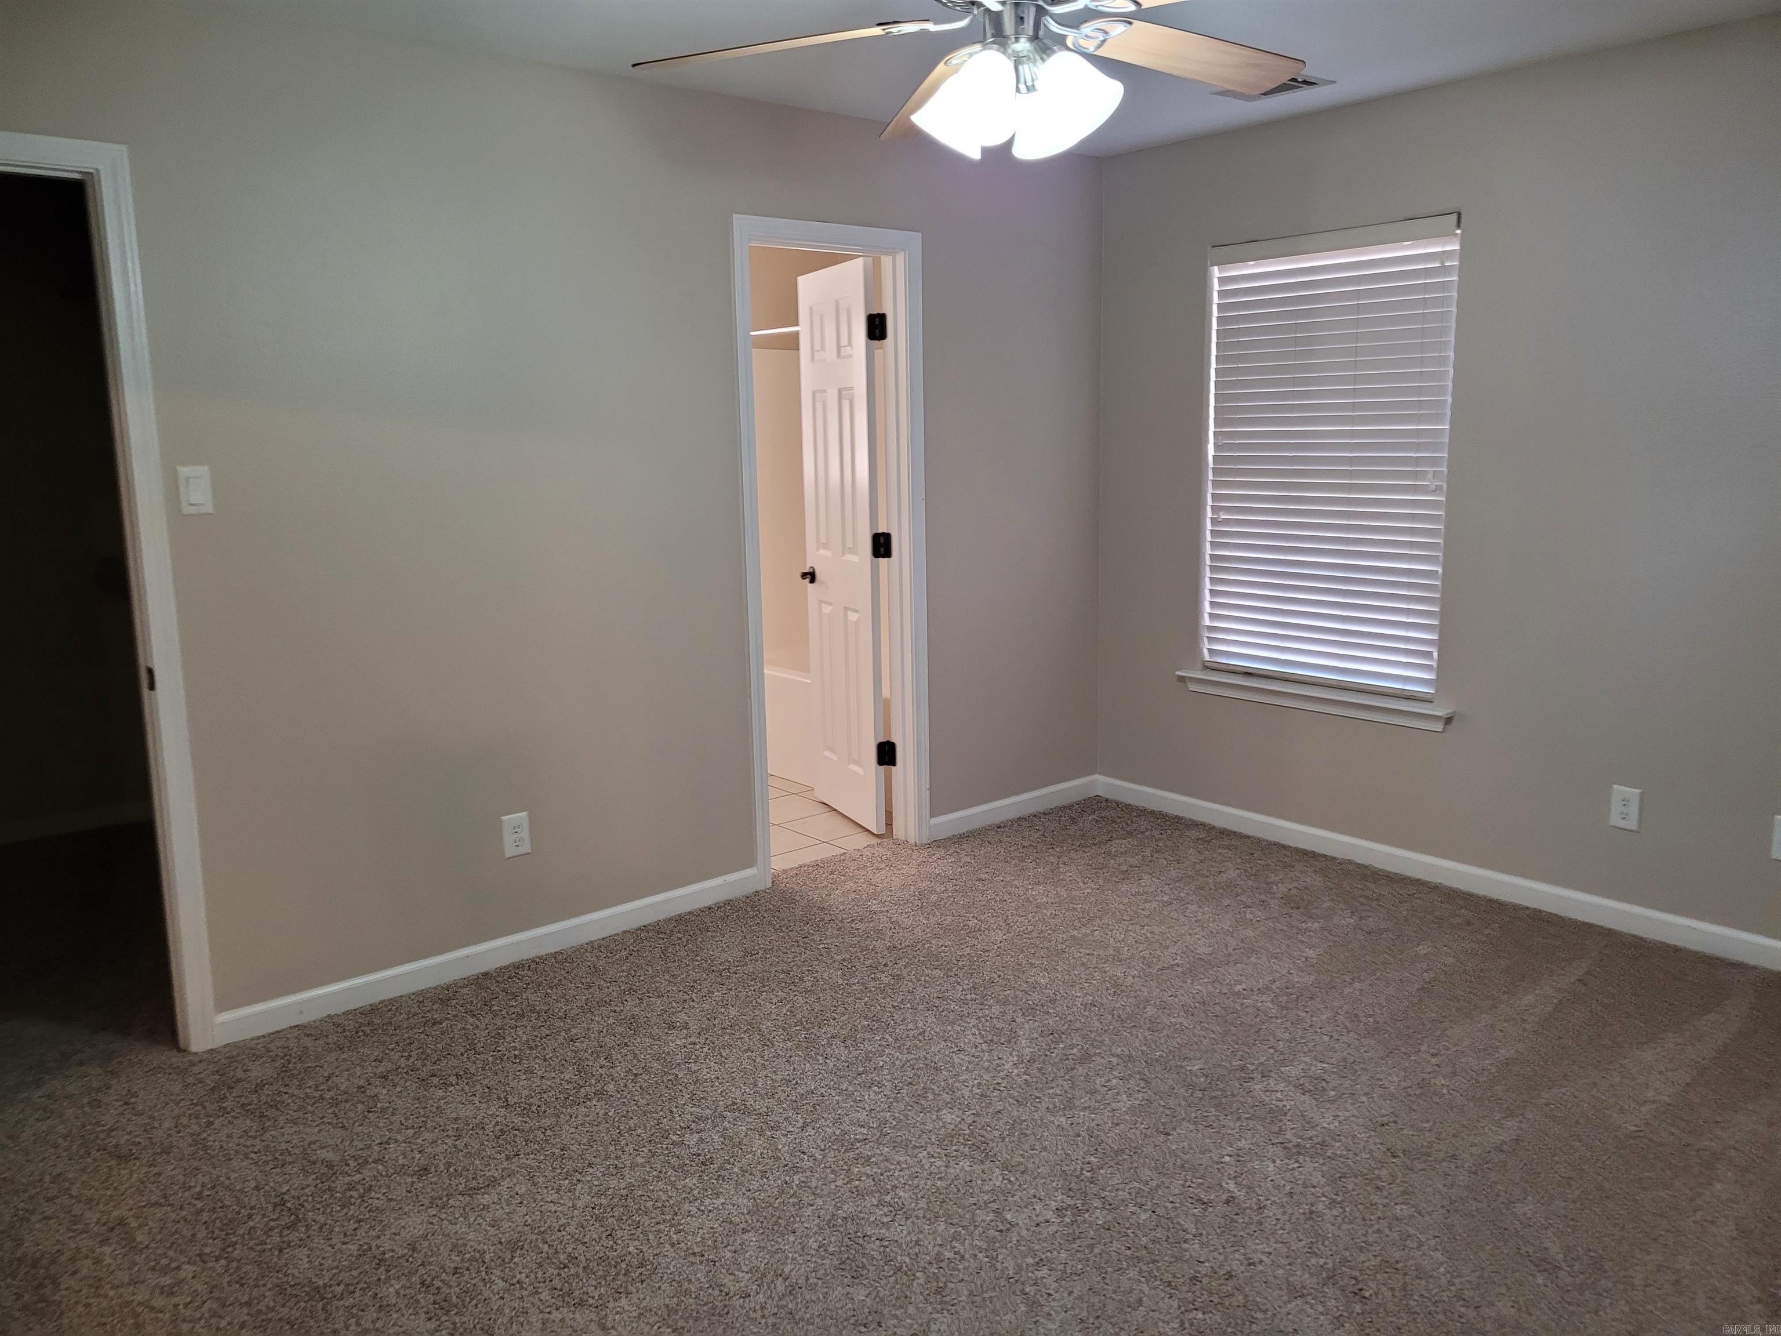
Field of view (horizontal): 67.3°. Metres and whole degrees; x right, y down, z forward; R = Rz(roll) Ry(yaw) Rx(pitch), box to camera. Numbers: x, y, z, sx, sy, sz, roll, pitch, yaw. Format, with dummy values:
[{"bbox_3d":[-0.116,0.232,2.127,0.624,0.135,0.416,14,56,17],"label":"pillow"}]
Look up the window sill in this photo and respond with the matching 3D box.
[{"bbox_3d":[1.437,0.106,4.590,0.120,0.074,1.025,-10,13,-40],"label":"window sill"}]

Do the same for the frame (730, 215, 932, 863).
[{"bbox_3d":[-0.197,-0.362,4.405,0.760,2.092,0.126,-10,13,-40],"label":"frame"}]

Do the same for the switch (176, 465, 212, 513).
[{"bbox_3d":[-1.610,-0.410,3.096,0.067,0.110,0.010,-10,13,-40],"label":"switch"}]

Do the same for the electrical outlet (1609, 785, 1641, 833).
[{"bbox_3d":[2.116,0.403,3.844,0.010,0.120,0.082,-10,13,-40],"label":"electrical outlet"}]

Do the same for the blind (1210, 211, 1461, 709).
[{"bbox_3d":[1.449,-0.675,4.475,0.060,1.490,0.900,-10,13,-40],"label":"blind"}]

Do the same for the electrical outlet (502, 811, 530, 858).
[{"bbox_3d":[-1.047,0.465,3.732,0.079,0.120,0.010,-10,13,-40],"label":"electrical outlet"}]

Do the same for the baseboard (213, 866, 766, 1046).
[{"bbox_3d":[-1.042,0.782,3.783,1.601,0.087,0.015,-10,13,-40],"label":"baseboard"}]

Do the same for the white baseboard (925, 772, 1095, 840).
[{"bbox_3d":[0.485,0.525,5.075,0.906,0.088,0.015,-10,13,-40],"label":"white baseboard"}]

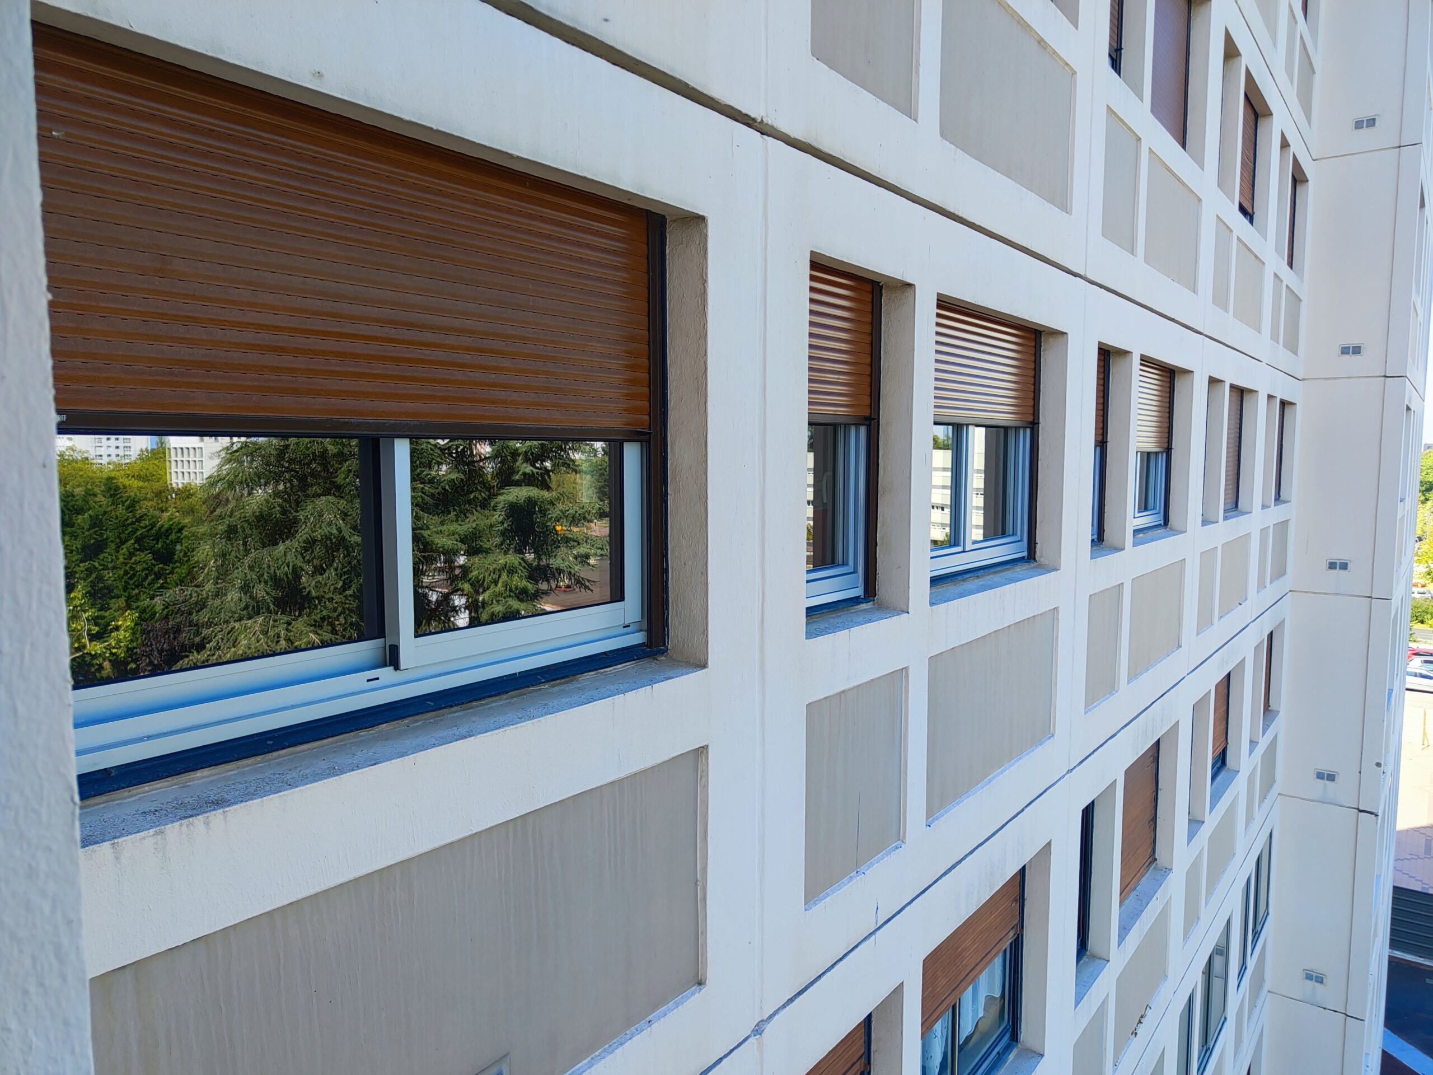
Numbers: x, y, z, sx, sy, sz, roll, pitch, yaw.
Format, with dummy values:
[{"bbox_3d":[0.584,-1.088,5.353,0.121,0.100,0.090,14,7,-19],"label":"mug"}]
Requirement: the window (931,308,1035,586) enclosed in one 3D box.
[{"bbox_3d":[1.193,-0.400,4.428,0.140,1.220,1.571,4,6,38],"label":"window"}]

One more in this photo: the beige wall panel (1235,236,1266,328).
[{"bbox_3d":[5.036,-2.360,9.024,0.038,0.677,1.544,4,6,38],"label":"beige wall panel"}]

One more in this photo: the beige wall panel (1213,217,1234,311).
[{"bbox_3d":[4.158,-2.240,7.881,0.050,0.693,0.678,4,6,38],"label":"beige wall panel"}]

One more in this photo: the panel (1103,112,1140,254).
[{"bbox_3d":[2.358,-2.060,5.581,0.038,0.677,0.705,4,6,38],"label":"panel"}]

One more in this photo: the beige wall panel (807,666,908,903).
[{"bbox_3d":[0.488,0.859,3.396,0.050,0.693,0.722,4,6,38],"label":"beige wall panel"}]

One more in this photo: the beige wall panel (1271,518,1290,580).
[{"bbox_3d":[6.857,0.155,11.609,0.038,0.677,1.380,4,6,38],"label":"beige wall panel"}]

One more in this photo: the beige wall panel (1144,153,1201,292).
[{"bbox_3d":[3.179,-2.152,6.636,0.038,0.677,1.544,4,6,38],"label":"beige wall panel"}]

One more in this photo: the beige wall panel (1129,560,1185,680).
[{"bbox_3d":[3.142,0.563,6.813,0.050,0.693,1.540,4,6,38],"label":"beige wall panel"}]

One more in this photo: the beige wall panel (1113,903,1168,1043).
[{"bbox_3d":[3.139,3.252,7.048,0.050,0.693,1.540,4,6,38],"label":"beige wall panel"}]

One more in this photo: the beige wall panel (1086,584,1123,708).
[{"bbox_3d":[2.355,0.660,5.821,0.038,0.677,0.705,4,6,38],"label":"beige wall panel"}]

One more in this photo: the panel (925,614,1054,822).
[{"bbox_3d":[1.303,0.768,4.444,0.050,0.693,1.571,4,6,38],"label":"panel"}]

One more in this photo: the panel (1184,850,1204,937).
[{"bbox_3d":[4.152,3.139,8.353,0.050,0.693,0.678,4,6,38],"label":"panel"}]

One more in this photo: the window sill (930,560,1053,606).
[{"bbox_3d":[1.270,0.191,4.475,0.172,0.051,1.558,4,6,38],"label":"window sill"}]

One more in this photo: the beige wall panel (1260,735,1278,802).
[{"bbox_3d":[6.854,2.874,11.849,0.038,0.677,1.380,4,6,38],"label":"beige wall panel"}]

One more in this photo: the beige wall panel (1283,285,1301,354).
[{"bbox_3d":[6.779,-2.533,11.256,0.050,0.693,1.299,4,6,38],"label":"beige wall panel"}]

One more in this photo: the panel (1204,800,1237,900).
[{"bbox_3d":[4.982,3.046,9.421,0.050,0.693,1.535,4,6,38],"label":"panel"}]

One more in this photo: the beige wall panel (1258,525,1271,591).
[{"bbox_3d":[5.992,0.244,10.482,0.050,0.693,0.653,4,6,38],"label":"beige wall panel"}]

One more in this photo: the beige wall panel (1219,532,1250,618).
[{"bbox_3d":[5.033,0.359,9.264,0.038,0.677,1.544,4,6,38],"label":"beige wall panel"}]

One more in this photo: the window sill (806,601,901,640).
[{"bbox_3d":[0.450,0.283,3.420,0.172,0.051,0.719,4,6,38],"label":"window sill"}]

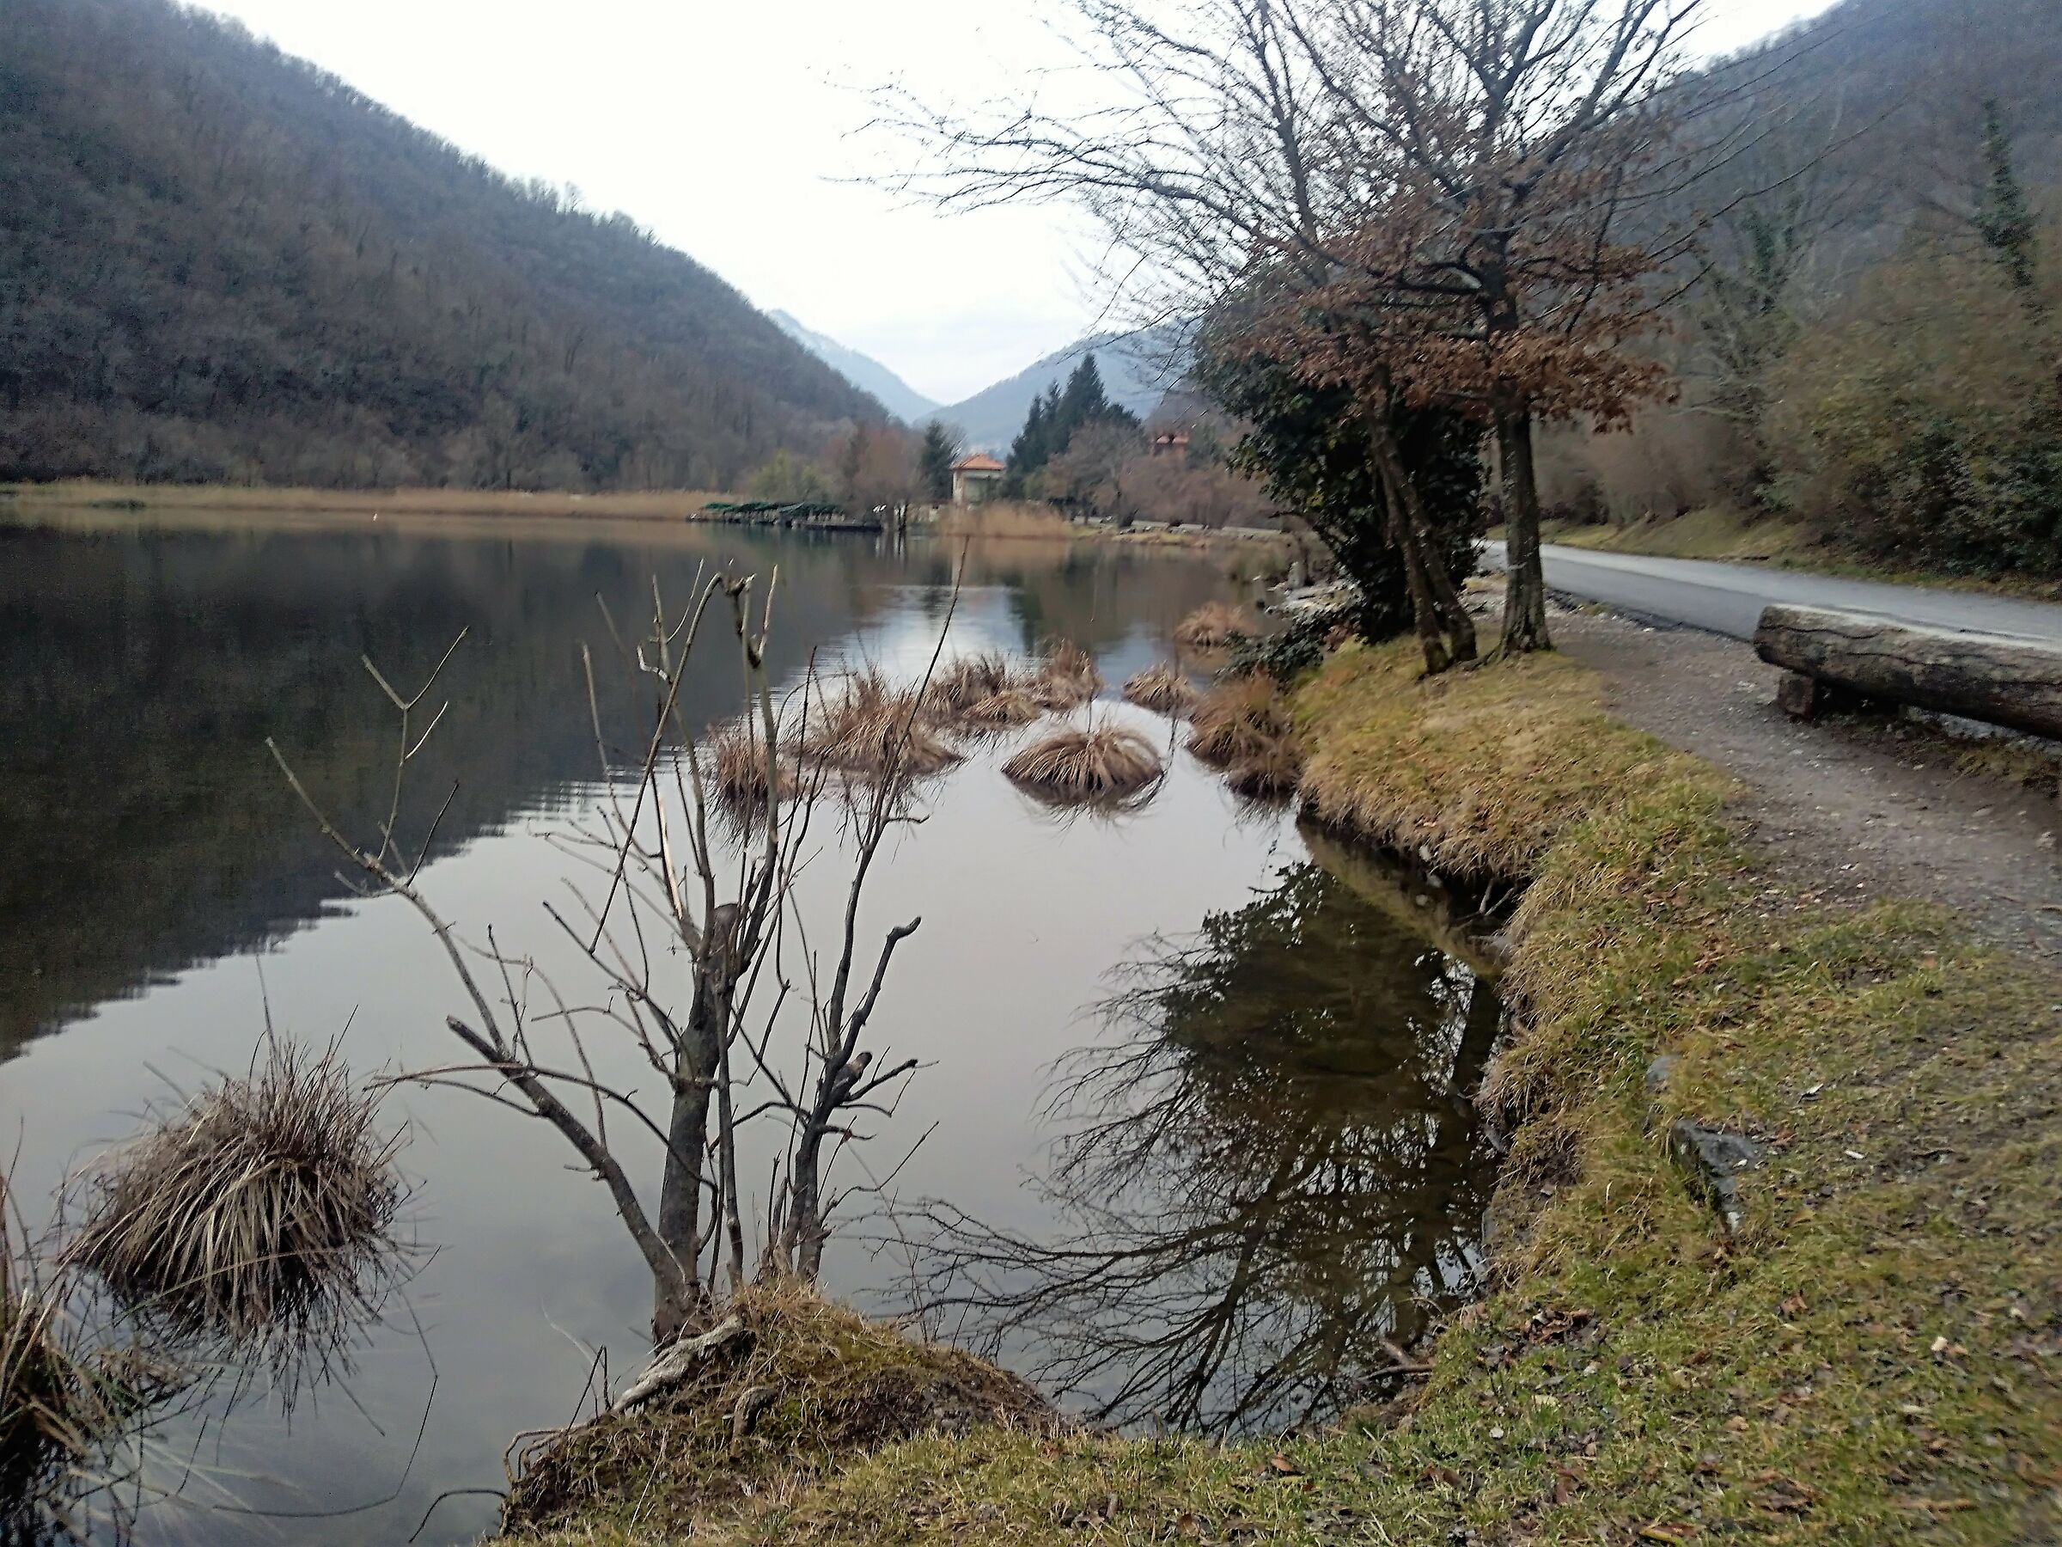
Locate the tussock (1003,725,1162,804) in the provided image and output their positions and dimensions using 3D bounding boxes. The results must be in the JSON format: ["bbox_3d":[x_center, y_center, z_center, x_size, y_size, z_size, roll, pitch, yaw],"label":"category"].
[{"bbox_3d":[0.365,-0.171,10.828,1.120,0.400,1.080,1,10,0],"label":"tussock"}]

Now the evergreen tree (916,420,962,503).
[{"bbox_3d":[-9.987,-33.036,166.833,4.700,9.869,4.700,1,10,0],"label":"evergreen tree"}]

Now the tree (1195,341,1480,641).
[{"bbox_3d":[3.525,-3.270,17.999,3.300,3.402,3.100,1,10,0],"label":"tree"}]

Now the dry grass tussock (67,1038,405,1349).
[{"bbox_3d":[-1.992,0.939,3.881,0.780,0.520,0.760,1,10,0],"label":"dry grass tussock"}]

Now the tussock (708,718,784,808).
[{"bbox_3d":[-1.858,-0.136,10.230,0.570,0.480,0.560,1,10,0],"label":"tussock"}]

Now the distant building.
[{"bbox_3d":[-5.148,-27.865,149.449,4.900,5.712,4.600,-2,10,-17],"label":"distant building"}]

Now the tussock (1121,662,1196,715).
[{"bbox_3d":[1.251,-0.856,14.767,0.770,0.430,0.750,1,10,0],"label":"tussock"}]

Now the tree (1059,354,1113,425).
[{"bbox_3d":[4.957,-30.960,141.789,5.600,14.463,5.600,1,10,0],"label":"tree"}]

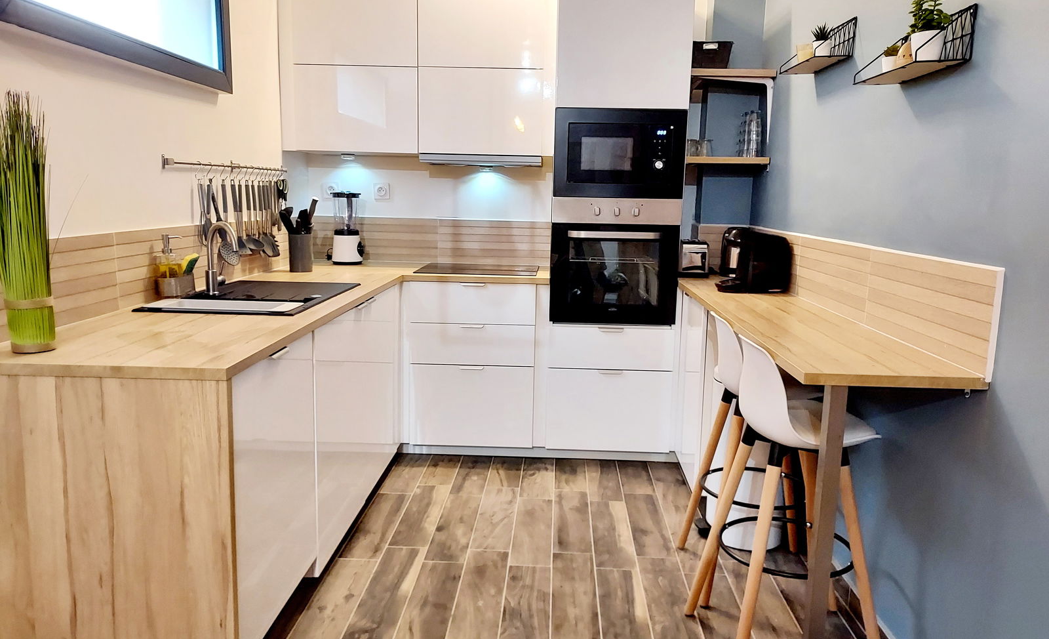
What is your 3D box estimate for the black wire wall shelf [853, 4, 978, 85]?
[{"bbox_3d":[1.007,-0.710,1.903,0.132,0.129,0.362,2,10,2],"label":"black wire wall shelf"}]

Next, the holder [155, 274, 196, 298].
[{"bbox_3d":[-1.203,-0.117,2.509,0.083,0.066,0.129,1,10,1],"label":"holder"}]

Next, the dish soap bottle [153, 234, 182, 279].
[{"bbox_3d":[-1.181,-0.182,2.417,0.083,0.200,0.070,2,9,2],"label":"dish soap bottle"}]

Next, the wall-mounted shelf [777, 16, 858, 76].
[{"bbox_3d":[1.043,-0.971,2.604,0.120,0.125,0.370,2,9,4],"label":"wall-mounted shelf"}]

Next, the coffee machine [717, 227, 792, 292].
[{"bbox_3d":[0.945,-0.249,3.021,0.300,0.260,0.165,-1,10,-13],"label":"coffee machine"}]

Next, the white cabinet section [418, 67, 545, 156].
[{"bbox_3d":[-0.205,-1.024,3.670,0.600,0.400,0.380,2,9,2],"label":"white cabinet section"}]

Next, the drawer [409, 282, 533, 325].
[{"bbox_3d":[-0.236,-0.109,3.633,0.597,0.200,0.440,1,9,2],"label":"drawer"}]

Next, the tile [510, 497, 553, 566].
[{"bbox_3d":[0.035,0.833,2.874,0.151,0.010,0.587,2,10,3],"label":"tile"}]

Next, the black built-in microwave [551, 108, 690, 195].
[{"bbox_3d":[0.439,-0.784,3.493,0.594,0.393,0.398,1,10,1],"label":"black built-in microwave"}]

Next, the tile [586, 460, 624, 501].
[{"bbox_3d":[0.369,0.750,3.410,0.153,0.010,0.540,2,9,2],"label":"tile"}]

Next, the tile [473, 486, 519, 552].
[{"bbox_3d":[-0.113,0.812,2.982,0.151,0.010,0.587,2,10,3],"label":"tile"}]

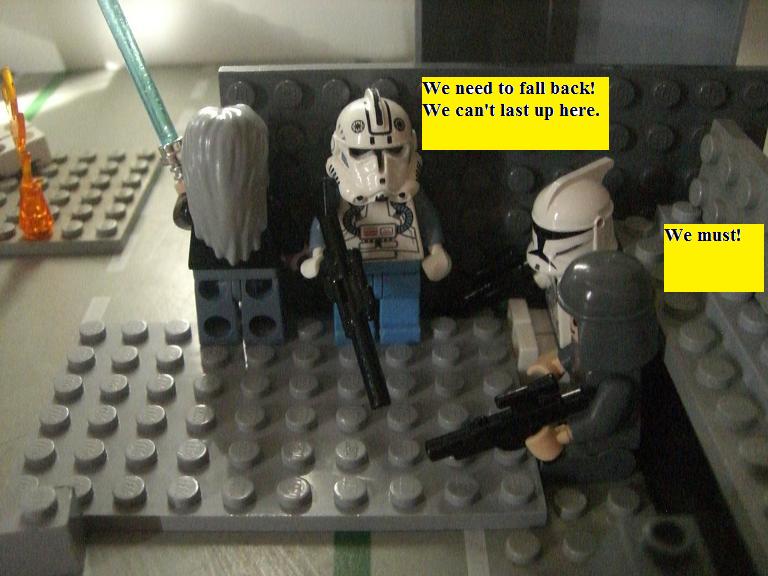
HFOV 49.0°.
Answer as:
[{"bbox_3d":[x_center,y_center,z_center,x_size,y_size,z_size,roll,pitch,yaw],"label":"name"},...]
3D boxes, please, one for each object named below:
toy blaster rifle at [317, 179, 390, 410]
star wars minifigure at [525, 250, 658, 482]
[{"bbox_3d":[-0.006,0.003,0.133,0.009,0.033,0.004,-19,-14,18],"label":"toy blaster rifle"},{"bbox_3d":[0.030,0.010,0.122,0.017,0.035,0.020,-2,33,-3],"label":"star wars minifigure"}]

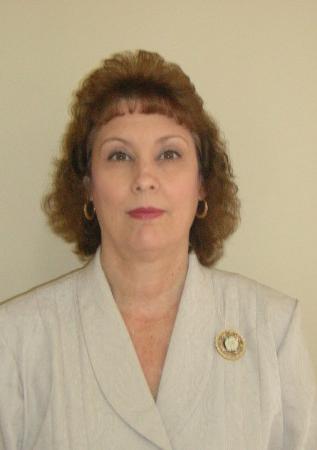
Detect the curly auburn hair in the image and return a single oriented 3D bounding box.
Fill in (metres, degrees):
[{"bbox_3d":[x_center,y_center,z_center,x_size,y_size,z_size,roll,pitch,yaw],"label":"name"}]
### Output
[{"bbox_3d":[-0.023,-0.090,1.300,0.268,0.292,0.235,0,0,0],"label":"curly auburn hair"}]

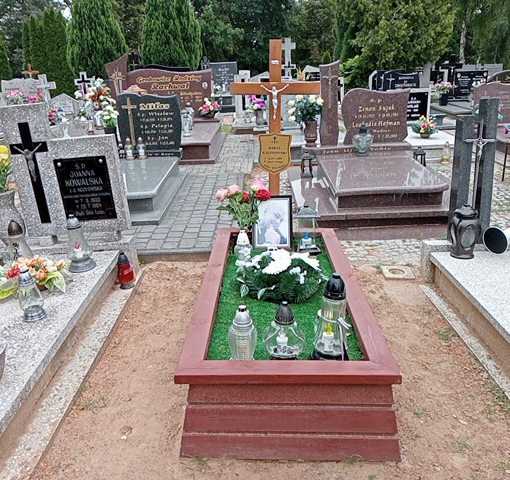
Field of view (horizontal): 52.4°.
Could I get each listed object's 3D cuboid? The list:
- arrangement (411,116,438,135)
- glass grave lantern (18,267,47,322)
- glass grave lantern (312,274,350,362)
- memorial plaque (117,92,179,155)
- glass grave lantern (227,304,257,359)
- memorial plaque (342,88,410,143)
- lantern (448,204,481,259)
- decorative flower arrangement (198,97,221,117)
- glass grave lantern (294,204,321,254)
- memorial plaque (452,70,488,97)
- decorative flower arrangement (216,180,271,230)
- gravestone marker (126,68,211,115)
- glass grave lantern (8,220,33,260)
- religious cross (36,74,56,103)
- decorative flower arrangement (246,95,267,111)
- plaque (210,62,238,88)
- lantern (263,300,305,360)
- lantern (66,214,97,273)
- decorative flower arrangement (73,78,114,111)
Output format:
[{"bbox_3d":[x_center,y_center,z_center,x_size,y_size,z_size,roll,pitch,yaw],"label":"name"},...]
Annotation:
[{"bbox_3d":[2.988,-1.986,9.100,0.470,0.380,0.400,-1,18,0],"label":"arrangement"},{"bbox_3d":[-1.228,0.289,2.812,0.130,0.285,0.130,-6,20,0],"label":"glass grave lantern"},{"bbox_3d":[0.338,0.330,2.270,0.170,0.390,0.170,-1,18,0],"label":"glass grave lantern"},{"bbox_3d":[-1.131,-1.234,5.500,0.700,0.660,0.130,-1,17,0],"label":"memorial plaque"},{"bbox_3d":[-0.051,0.365,2.022,0.116,0.244,0.116,-2,18,0],"label":"glass grave lantern"},{"bbox_3d":[1.531,-1.575,6.601,0.868,0.686,0.090,-3,18,1],"label":"memorial plaque"},{"bbox_3d":[1.368,-0.056,3.380,0.200,0.330,0.200,-1,17,0],"label":"lantern"},{"bbox_3d":[-0.722,-2.140,8.300,0.380,0.360,0.340,-1,17,0],"label":"decorative flower arrangement"},{"bbox_3d":[0.382,-0.083,3.680,0.175,0.325,0.175,-1,18,0],"label":"glass grave lantern"},{"bbox_3d":[4.256,-3.070,10.200,0.670,0.530,0.130,-1,17,0],"label":"memorial plaque"},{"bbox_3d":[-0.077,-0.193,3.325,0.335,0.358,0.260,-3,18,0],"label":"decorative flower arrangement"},{"bbox_3d":[-1.688,-2.858,10.100,1.660,0.920,0.140,-1,18,2],"label":"gravestone marker"},{"bbox_3d":[-1.452,0.028,3.220,0.145,0.310,0.145,-4,19,0],"label":"glass grave lantern"},{"bbox_3d":[-4.321,-3.059,10.880,0.430,0.783,0.110,-6,18,1],"label":"religious cross"},{"bbox_3d":[0.027,-2.429,9.200,0.380,0.310,0.330,-1,17,0],"label":"decorative flower arrangement"},{"bbox_3d":[-0.871,-4.375,14.072,0.760,0.837,0.100,-3,18,0],"label":"plaque"},{"bbox_3d":[0.119,0.363,2.090,0.171,0.245,0.171,-1,17,0],"label":"lantern"},{"bbox_3d":[-1.183,0.011,3.439,0.185,0.365,0.185,-6,20,0],"label":"lantern"},{"bbox_3d":[-2.534,-2.305,8.200,0.600,0.500,0.480,-1,18,0],"label":"decorative flower arrangement"}]

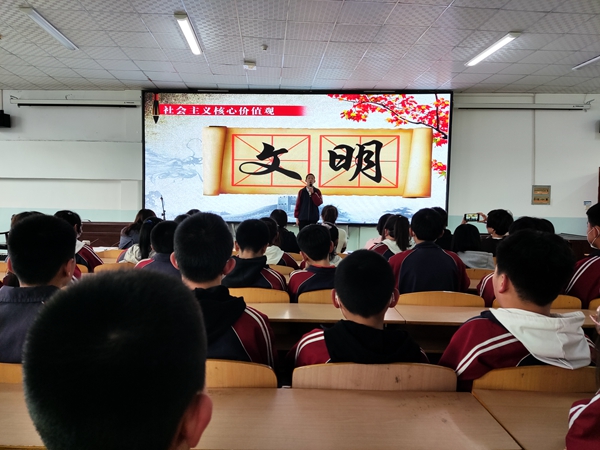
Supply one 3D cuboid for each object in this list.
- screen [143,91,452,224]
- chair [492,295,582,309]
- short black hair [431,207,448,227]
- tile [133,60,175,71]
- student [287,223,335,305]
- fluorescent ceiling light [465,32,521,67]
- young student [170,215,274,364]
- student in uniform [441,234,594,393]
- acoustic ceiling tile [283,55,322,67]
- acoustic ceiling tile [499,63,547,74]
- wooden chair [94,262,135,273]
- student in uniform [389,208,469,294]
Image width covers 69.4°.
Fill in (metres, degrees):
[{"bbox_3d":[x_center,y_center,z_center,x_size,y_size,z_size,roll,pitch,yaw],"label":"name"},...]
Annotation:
[{"bbox_3d":[-0.096,-1.306,8.500,6.050,2.590,0.120,1,3,2],"label":"screen"},{"bbox_3d":[1.173,0.729,2.408,0.450,0.820,0.500,1,3,0],"label":"chair"},{"bbox_3d":[1.203,-0.061,3.750,0.170,0.200,0.190,1,3,-4],"label":"short black hair"},{"bbox_3d":[-2.406,-2.663,7.266,0.595,0.020,0.595,1,3,-4],"label":"tile"},{"bbox_3d":[0.145,0.552,2.520,0.440,1.131,0.680,1,3,0],"label":"student"},{"bbox_3d":[2.722,-2.483,6.165,0.145,0.070,1.240,1,3,-4],"label":"fluorescent ceiling light"},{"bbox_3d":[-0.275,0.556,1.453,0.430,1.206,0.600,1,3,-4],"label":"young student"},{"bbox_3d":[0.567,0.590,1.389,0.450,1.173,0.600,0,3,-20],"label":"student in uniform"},{"bbox_3d":[0.033,-2.599,6.860,0.600,0.016,0.600,1,3,-4],"label":"acoustic ceiling tile"},{"bbox_3d":[3.621,-2.554,7.098,0.595,0.020,0.595,1,3,-4],"label":"acoustic ceiling tile"},{"bbox_3d":[-1.221,0.651,3.277,0.450,0.820,0.500,1,3,0],"label":"wooden chair"},{"bbox_3d":[0.677,0.514,2.518,0.460,1.224,0.680,1,3,0],"label":"student in uniform"}]

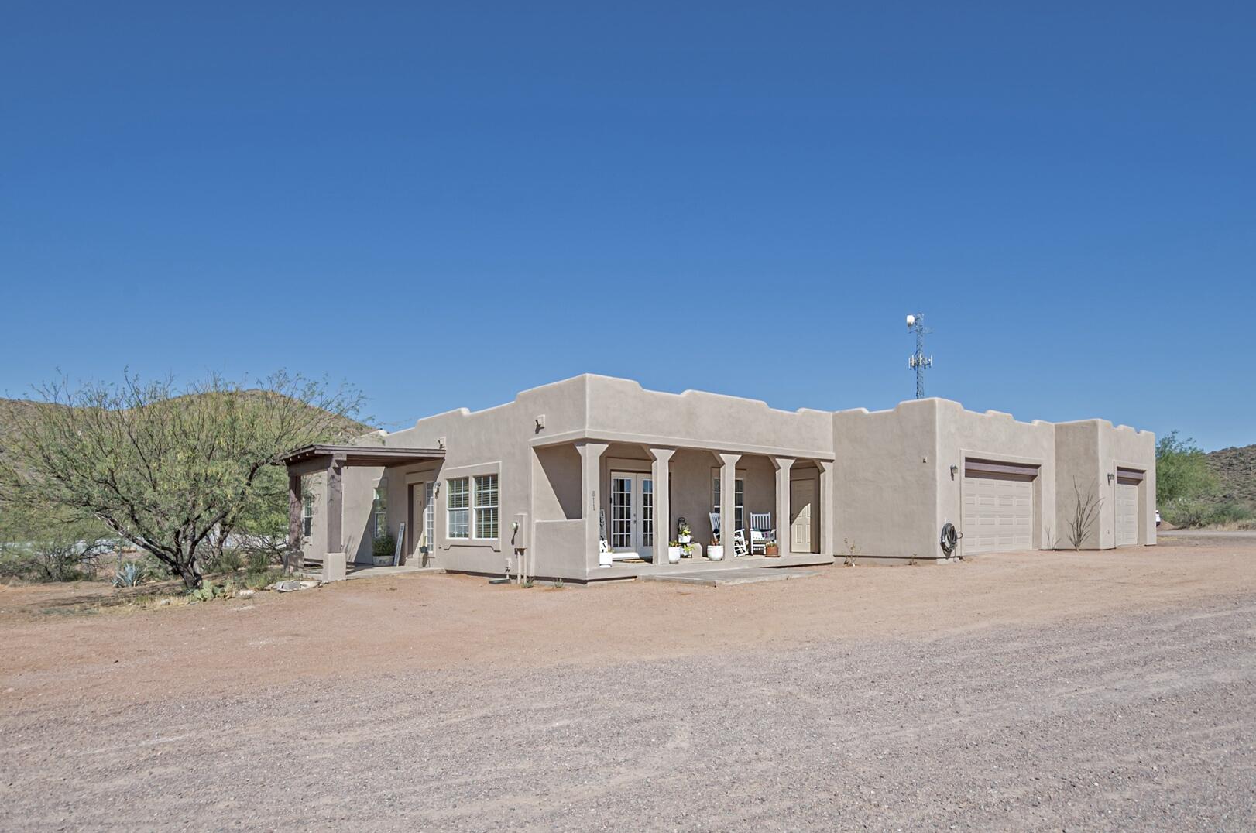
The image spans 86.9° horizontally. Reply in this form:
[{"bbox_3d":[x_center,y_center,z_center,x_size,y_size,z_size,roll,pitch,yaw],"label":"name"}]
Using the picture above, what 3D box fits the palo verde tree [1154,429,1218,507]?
[{"bbox_3d":[45.487,4.767,55.000,6.000,7.200,6.000,8,-12,-40],"label":"palo verde tree"}]

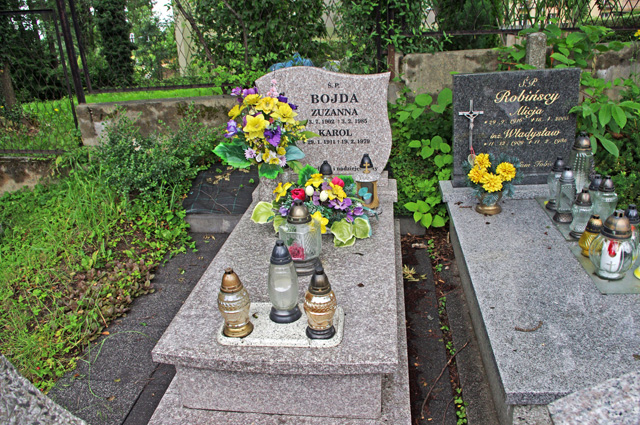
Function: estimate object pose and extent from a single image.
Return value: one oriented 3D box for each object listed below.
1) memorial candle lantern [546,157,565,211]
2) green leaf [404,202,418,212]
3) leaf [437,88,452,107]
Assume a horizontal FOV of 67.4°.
[{"bbox_3d":[1.270,-0.159,2.571,0.100,0.288,0.100,0,23,8],"label":"memorial candle lantern"},{"bbox_3d":[0.515,-0.028,2.700,0.080,0.055,0.055,-1,20,9],"label":"green leaf"},{"bbox_3d":[0.847,-0.780,3.250,0.115,0.120,0.050,-1,20,9],"label":"leaf"}]

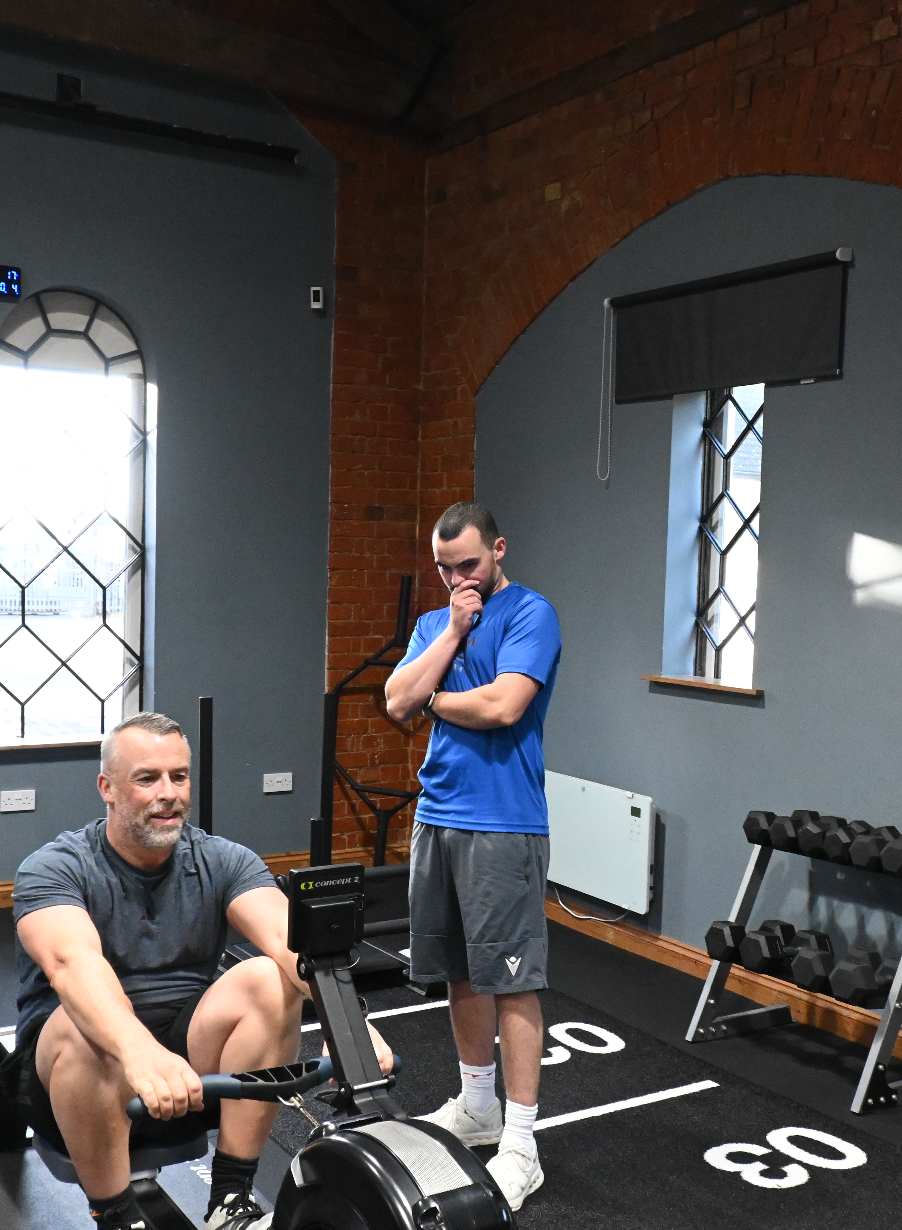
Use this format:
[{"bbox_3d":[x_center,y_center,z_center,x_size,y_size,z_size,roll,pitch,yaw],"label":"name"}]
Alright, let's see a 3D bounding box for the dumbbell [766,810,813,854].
[{"bbox_3d":[1.185,0.726,4.576,0.255,0.107,0.114,0,3,-34],"label":"dumbbell"}]

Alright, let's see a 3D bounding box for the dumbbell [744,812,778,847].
[{"bbox_3d":[1.126,0.721,4.666,0.255,0.107,0.114,0,3,-34],"label":"dumbbell"}]

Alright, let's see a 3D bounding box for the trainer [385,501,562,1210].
[{"bbox_3d":[0.077,0.578,3.625,0.500,1.735,0.430,3,3,32],"label":"trainer"}]

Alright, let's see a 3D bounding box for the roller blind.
[{"bbox_3d":[0.962,-1.025,5.079,0.085,0.434,1.242,0,3,-34],"label":"roller blind"}]

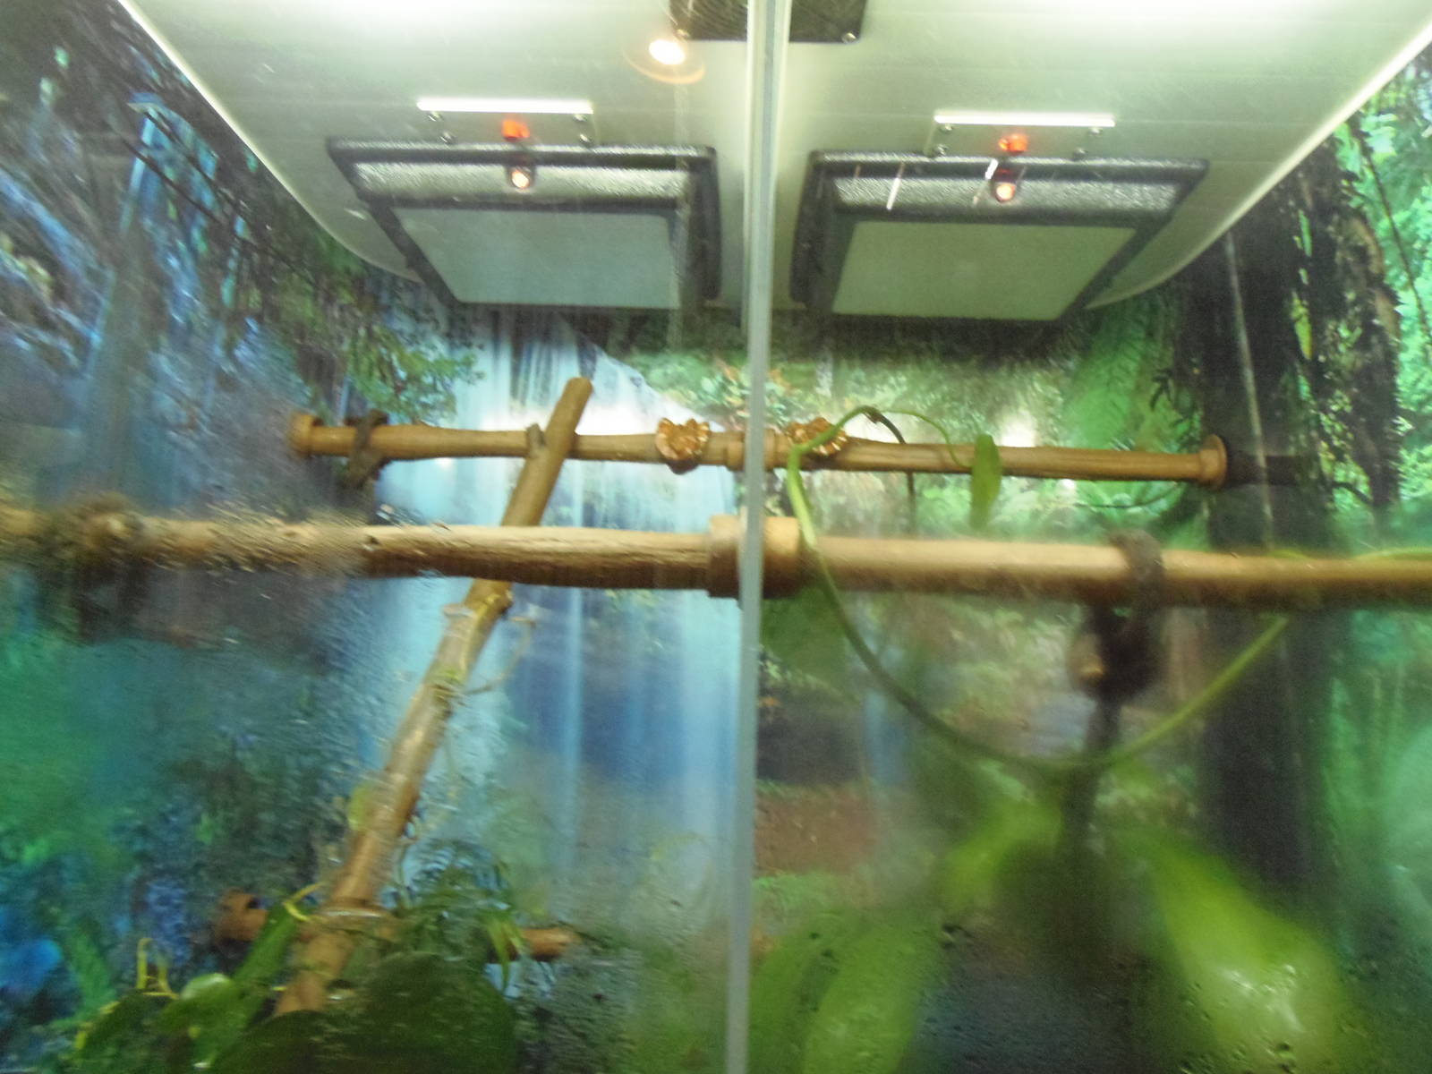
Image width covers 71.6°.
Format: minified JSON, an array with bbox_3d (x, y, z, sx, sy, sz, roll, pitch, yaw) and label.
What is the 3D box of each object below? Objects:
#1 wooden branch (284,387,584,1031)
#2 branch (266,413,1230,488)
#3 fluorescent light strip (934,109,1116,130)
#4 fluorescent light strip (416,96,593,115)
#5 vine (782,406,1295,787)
[{"bbox_3d":[-0.241,0.123,0.887,0.034,0.604,0.034,21,-12,5],"label":"wooden branch"},{"bbox_3d":[0.034,-0.087,0.974,0.918,0.045,0.045,2,-8,2],"label":"branch"},{"bbox_3d":[0.246,-0.332,0.791,0.144,0.012,0.014,2,-8,2],"label":"fluorescent light strip"},{"bbox_3d":[-0.169,-0.345,0.796,0.141,0.012,0.014,2,-8,2],"label":"fluorescent light strip"},{"bbox_3d":[0.161,0.030,0.499,0.234,0.176,0.099,2,-8,2],"label":"vine"}]

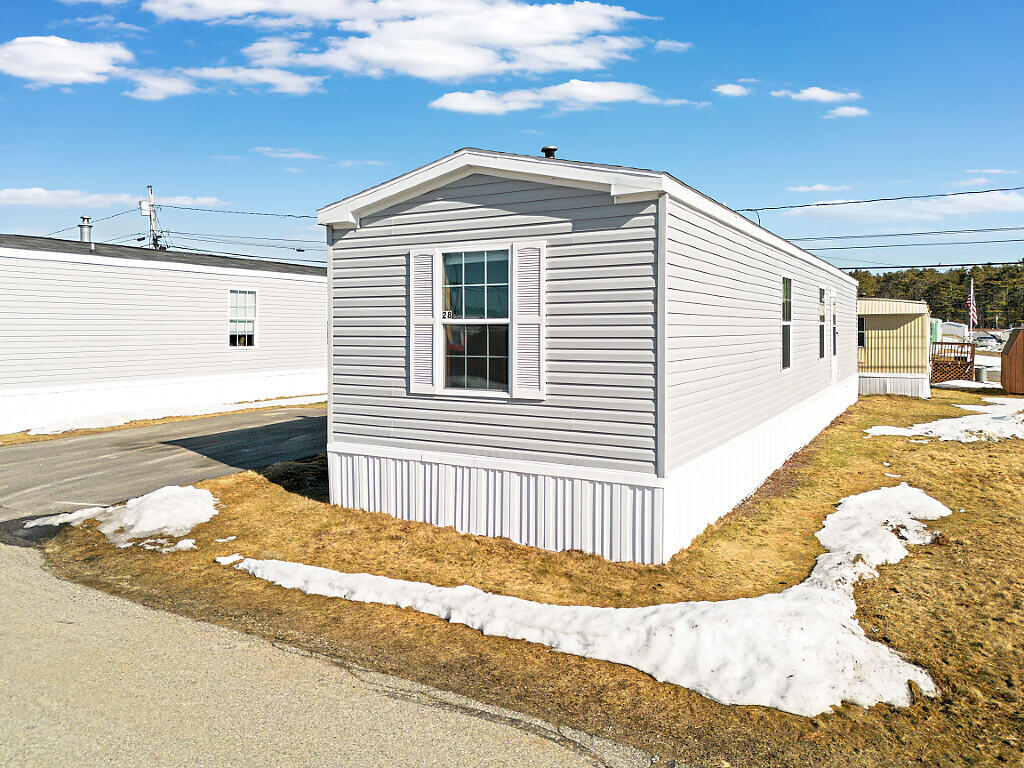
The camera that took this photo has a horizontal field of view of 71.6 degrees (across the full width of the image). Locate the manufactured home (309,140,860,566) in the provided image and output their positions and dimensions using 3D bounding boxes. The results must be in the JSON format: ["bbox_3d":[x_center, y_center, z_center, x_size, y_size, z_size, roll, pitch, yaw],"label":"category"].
[{"bbox_3d":[4.027,-1.009,14.899,4.295,4.027,17.484,3,5,31],"label":"manufactured home"}]

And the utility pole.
[{"bbox_3d":[-19.972,-6.141,40.000,1.200,10.200,0.700,-3,5,-17],"label":"utility pole"}]

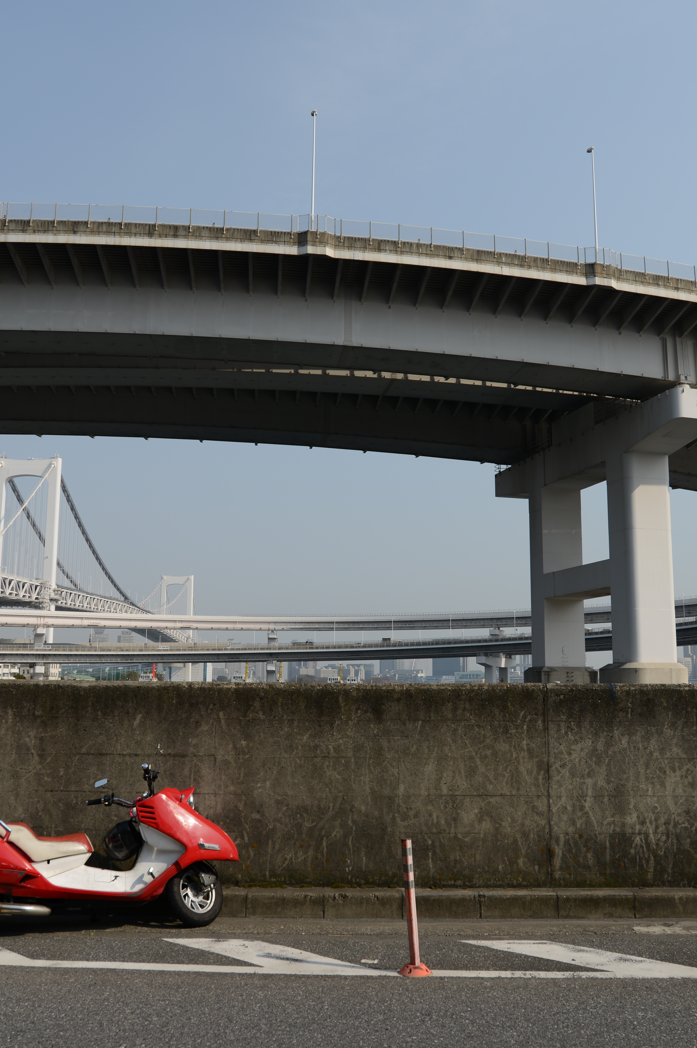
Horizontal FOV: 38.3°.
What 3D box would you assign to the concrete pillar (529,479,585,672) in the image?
[{"bbox_3d":[18.090,5.445,86.838,3.600,16.750,2.740,3,-10,-16],"label":"concrete pillar"}]

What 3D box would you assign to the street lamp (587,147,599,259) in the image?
[{"bbox_3d":[15.634,-20.295,64.250,0.250,7.800,0.800,3,-10,-13],"label":"street lamp"}]

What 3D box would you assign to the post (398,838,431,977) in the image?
[{"bbox_3d":[0.419,2.425,6.396,0.240,0.810,0.240,0,-9,0],"label":"post"}]

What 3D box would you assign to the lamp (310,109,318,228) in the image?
[{"bbox_3d":[-2.127,-21.382,61.092,0.250,7.800,0.800,1,-9,-5],"label":"lamp"}]

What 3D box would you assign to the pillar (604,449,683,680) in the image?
[{"bbox_3d":[21.719,3.406,74.312,3.550,16.750,2.700,3,-10,-16],"label":"pillar"}]

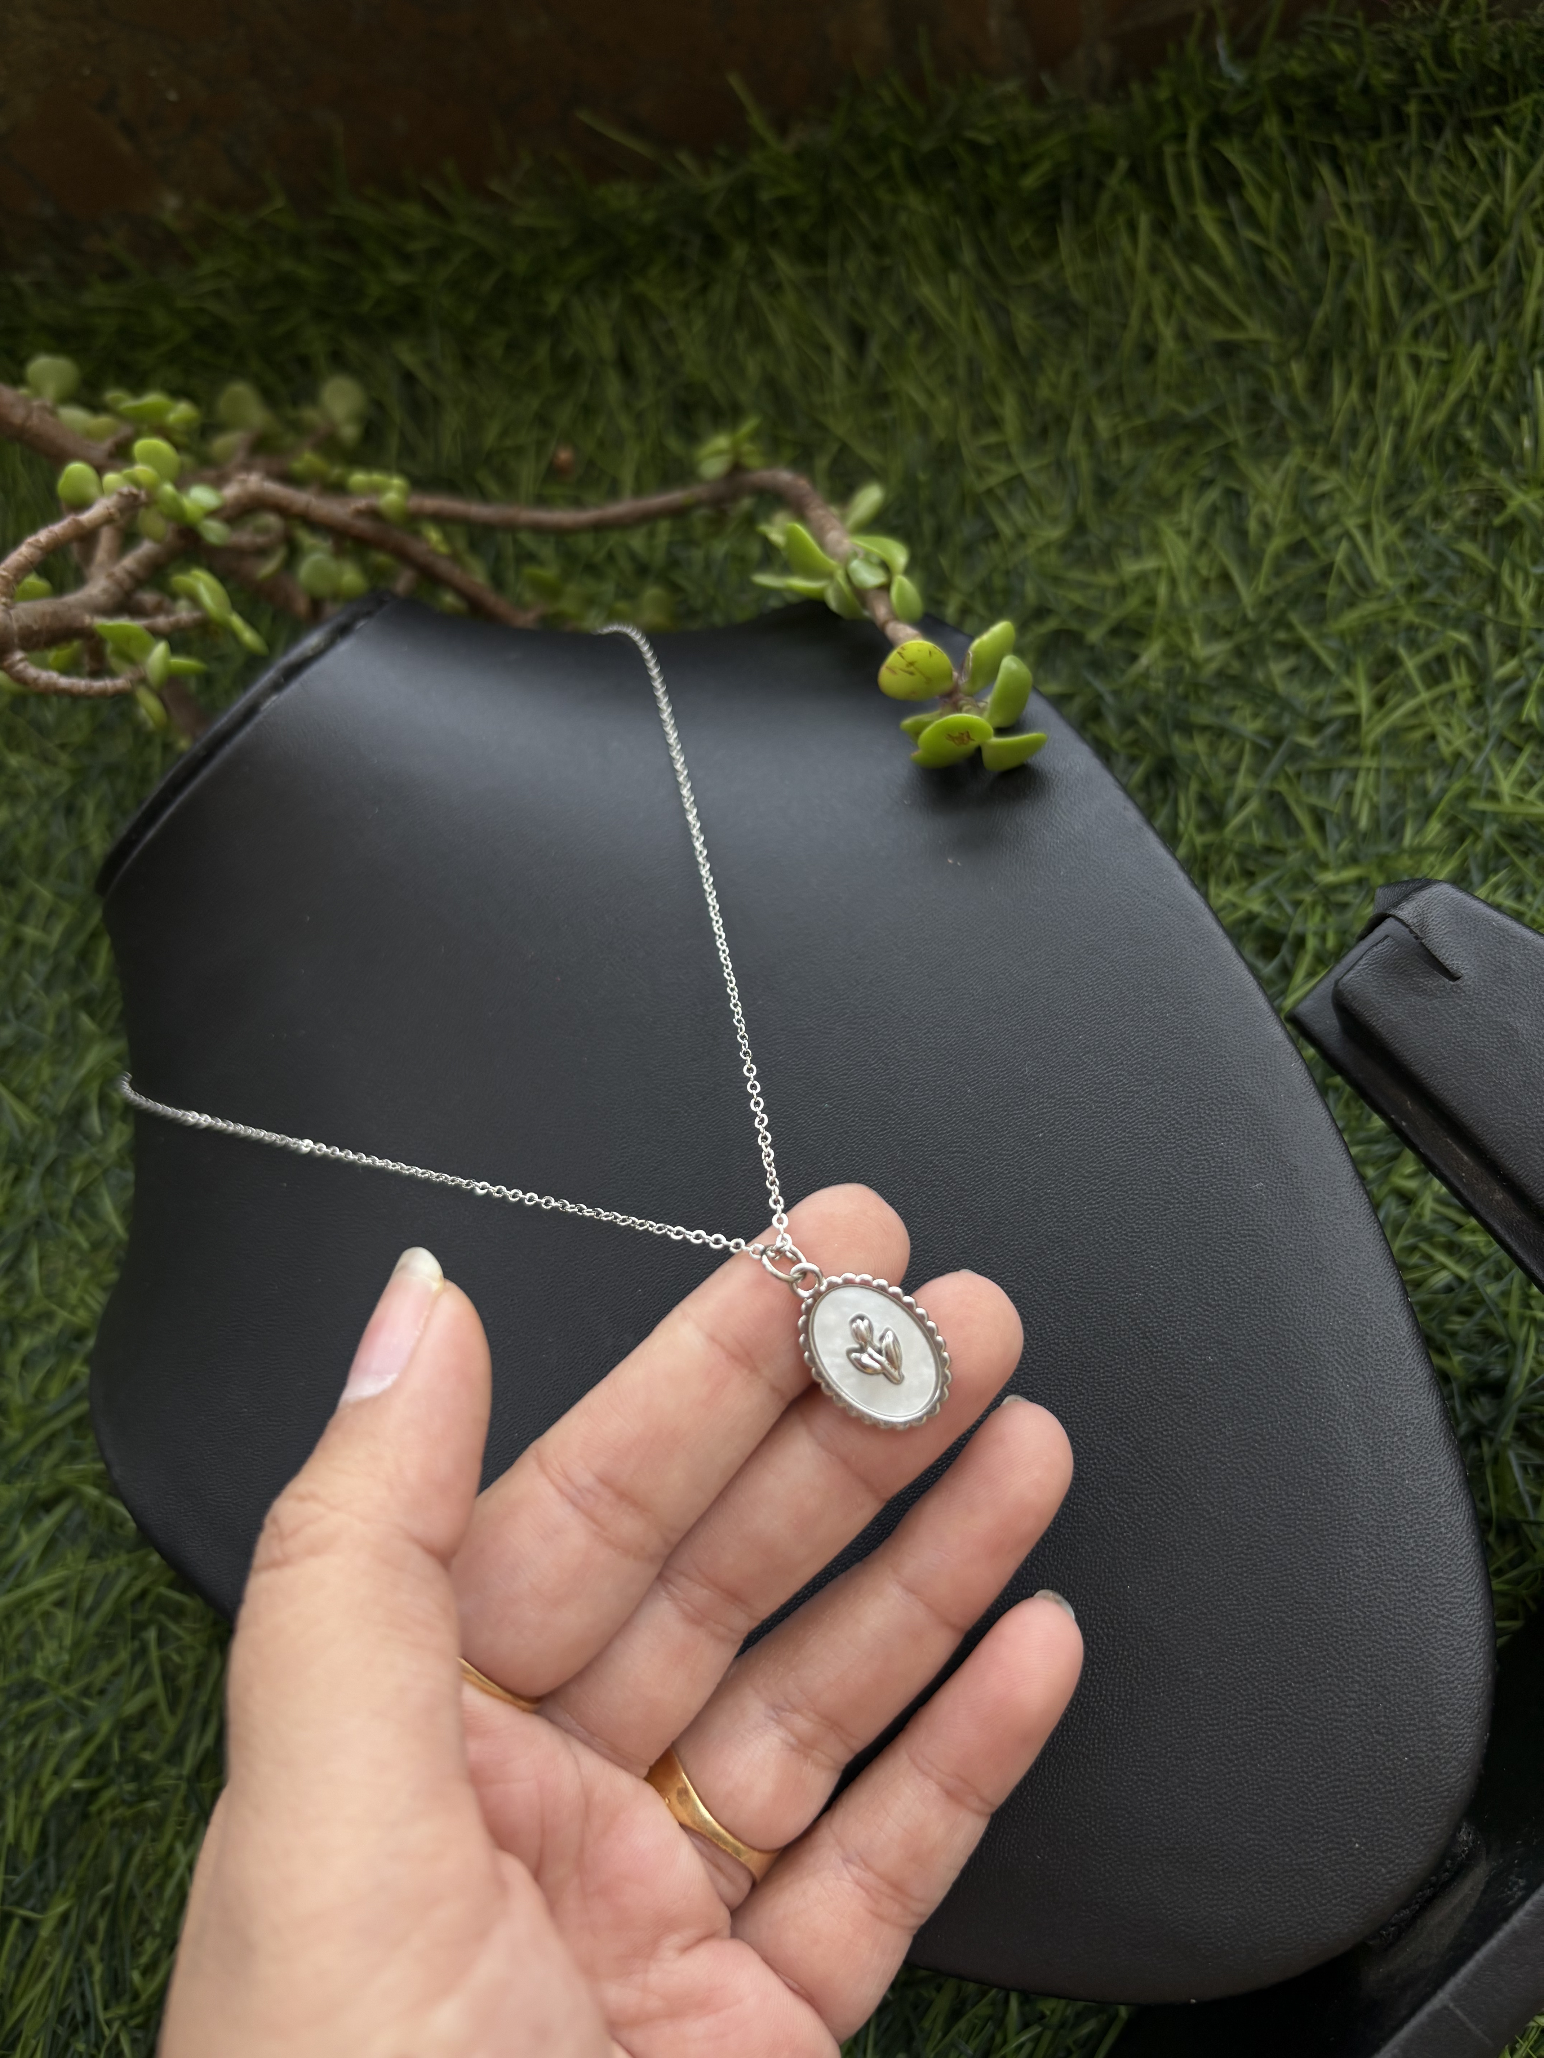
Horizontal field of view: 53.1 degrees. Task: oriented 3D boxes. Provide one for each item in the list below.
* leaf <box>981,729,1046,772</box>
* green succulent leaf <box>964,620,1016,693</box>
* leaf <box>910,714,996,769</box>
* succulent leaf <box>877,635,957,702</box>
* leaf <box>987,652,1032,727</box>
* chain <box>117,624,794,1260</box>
[{"bbox_3d":[0.037,-0.043,0.238,0.010,0.006,0.004,-20,25,1],"label":"leaf"},{"bbox_3d":[0.034,-0.058,0.240,0.004,0.007,0.011,29,85,50],"label":"green succulent leaf"},{"bbox_3d":[0.028,-0.044,0.236,0.012,0.004,0.008,-19,58,2],"label":"leaf"},{"bbox_3d":[0.022,-0.055,0.237,0.011,0.004,0.009,7,73,8],"label":"succulent leaf"},{"bbox_3d":[0.037,-0.052,0.238,0.004,0.007,0.011,22,90,57],"label":"leaf"},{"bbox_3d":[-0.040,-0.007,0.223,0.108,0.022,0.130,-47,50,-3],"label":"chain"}]

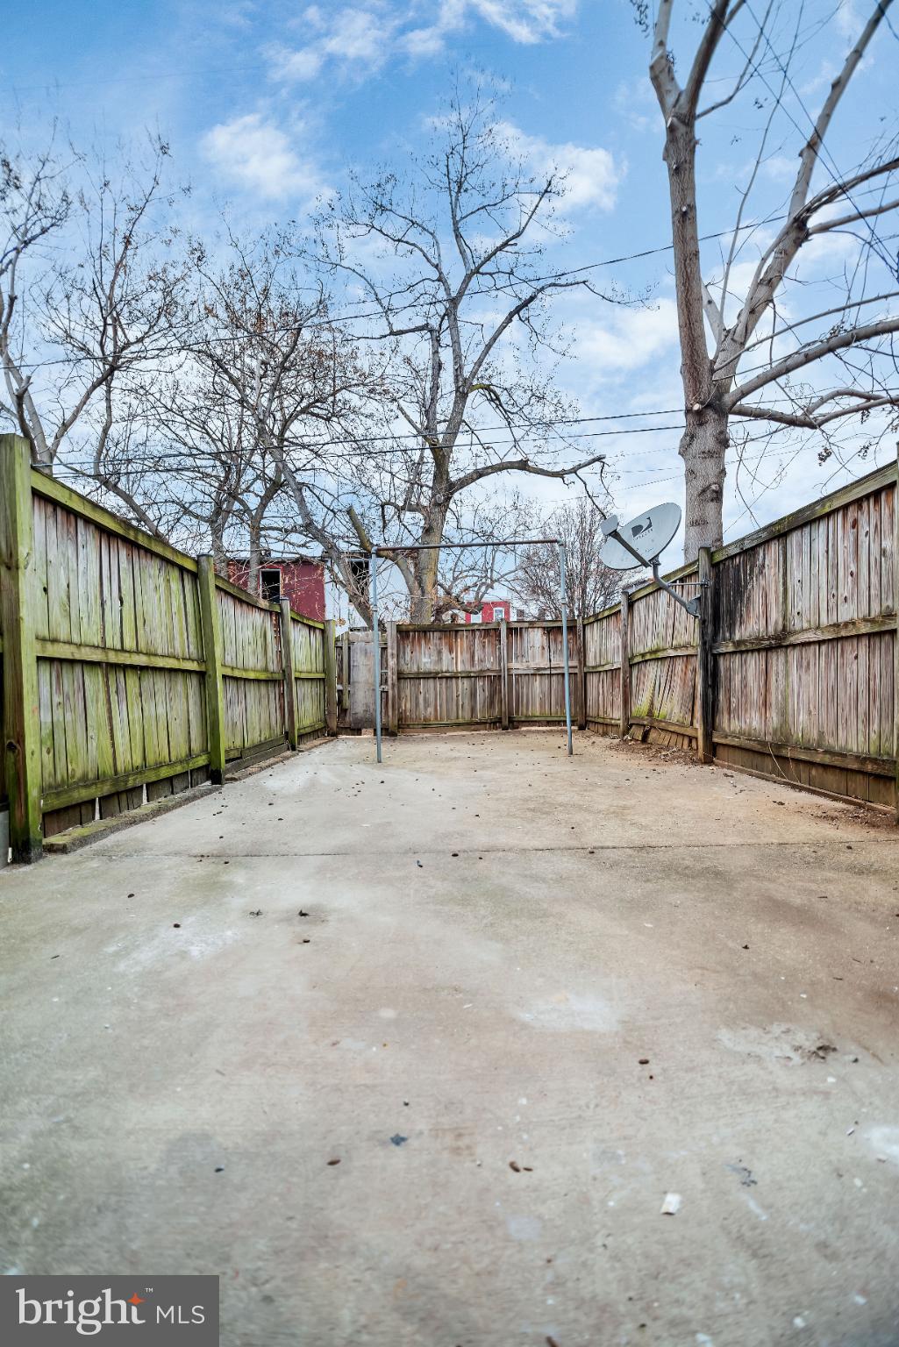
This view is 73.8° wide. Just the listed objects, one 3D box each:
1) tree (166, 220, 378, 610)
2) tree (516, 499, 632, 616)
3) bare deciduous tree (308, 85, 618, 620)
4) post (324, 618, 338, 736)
[{"bbox_3d":[-4.900,-5.700,16.800,6.000,13.700,6.000,-1,0,-1],"label":"tree"},{"bbox_3d":[5.600,-3.400,27.000,5.400,9.200,5.200,-1,0,-1],"label":"tree"},{"bbox_3d":[0.390,-7.700,16.800,8.700,17.600,8.000,-1,0,-1],"label":"bare deciduous tree"},{"bbox_3d":[-1.970,0.050,9.900,0.140,1.910,0.140,-1,0,-1],"label":"post"}]

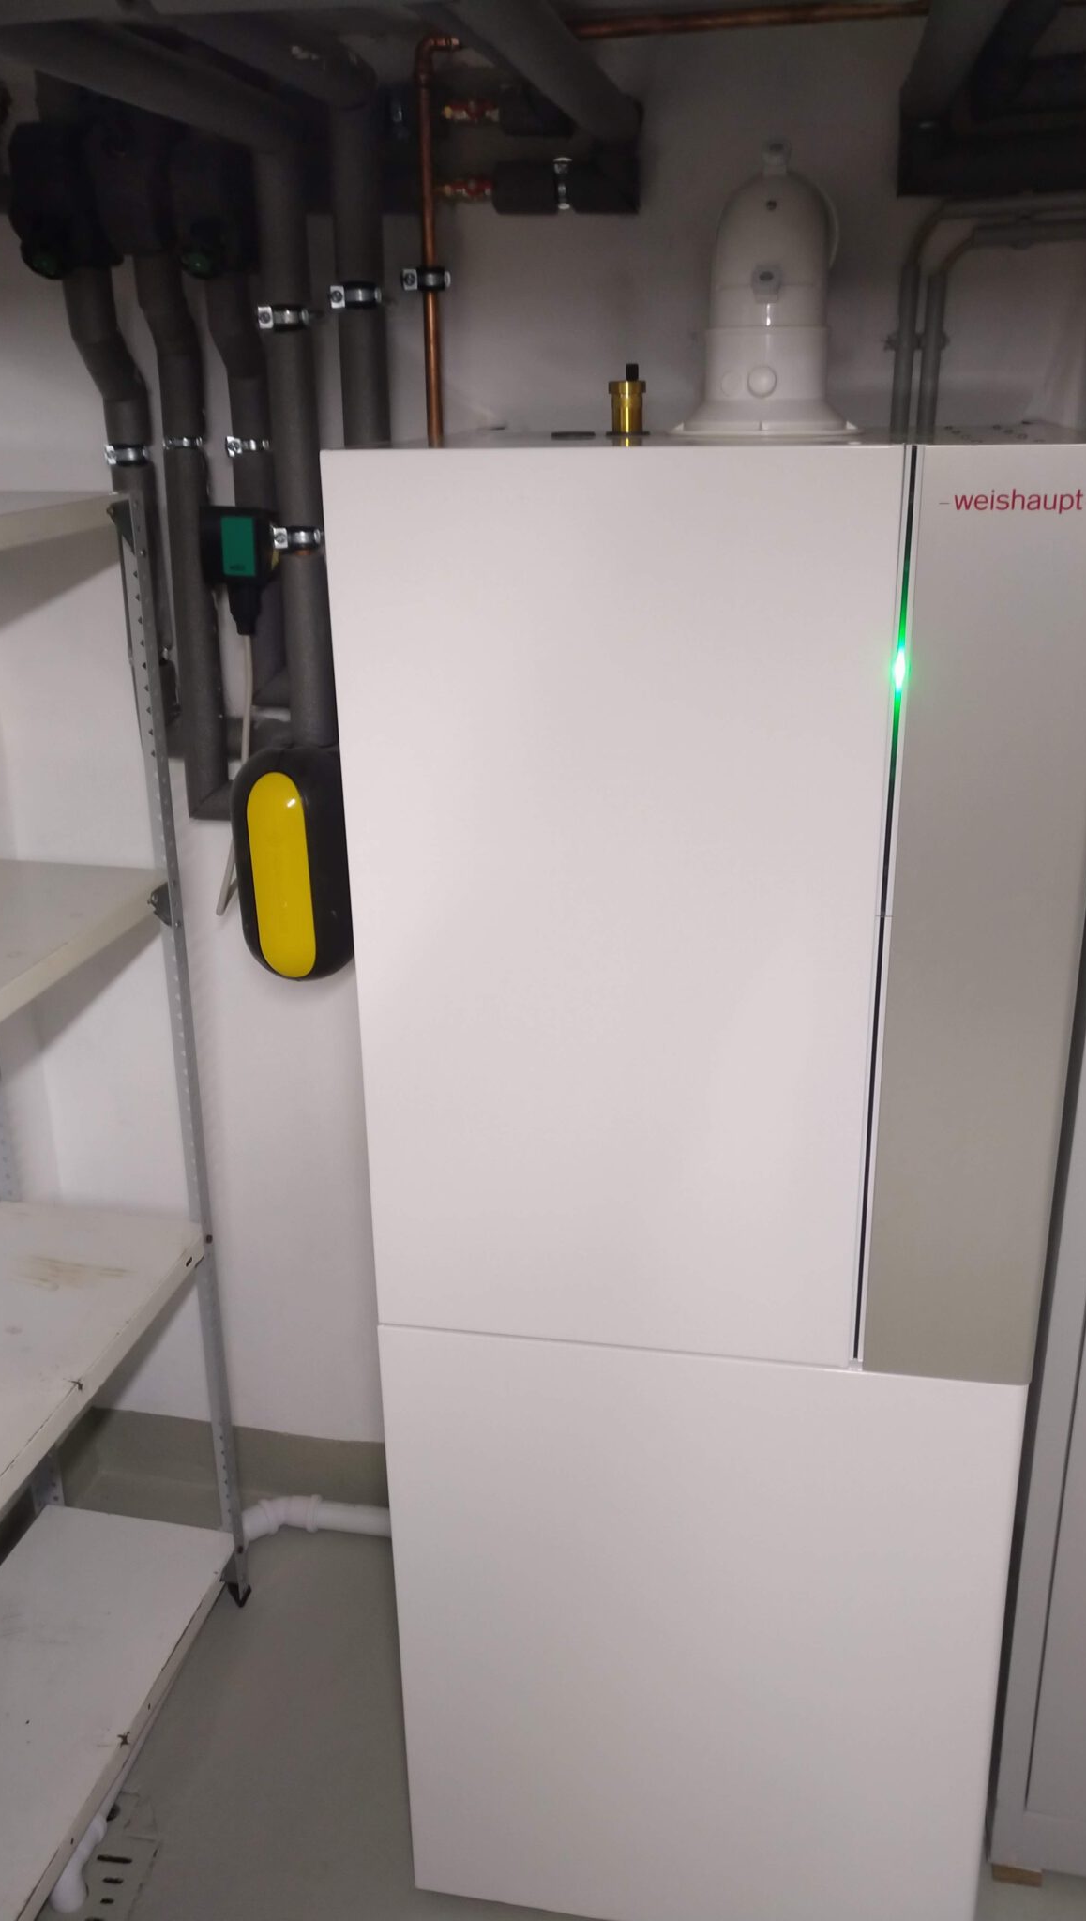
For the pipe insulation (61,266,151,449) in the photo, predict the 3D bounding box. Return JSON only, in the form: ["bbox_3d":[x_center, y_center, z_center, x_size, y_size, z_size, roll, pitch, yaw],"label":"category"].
[{"bbox_3d":[-0.503,-0.690,1.473,0.068,0.190,0.066,2,20,9],"label":"pipe insulation"}]

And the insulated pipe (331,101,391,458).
[{"bbox_3d":[-0.200,-0.755,1.419,0.055,0.340,0.055,2,20,9],"label":"insulated pipe"}]

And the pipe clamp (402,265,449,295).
[{"bbox_3d":[-0.130,-0.755,1.416,0.050,0.024,0.035,2,20,9],"label":"pipe clamp"}]

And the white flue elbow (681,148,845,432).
[{"bbox_3d":[0.199,-0.597,1.166,0.145,0.215,0.190,2,20,9],"label":"white flue elbow"}]

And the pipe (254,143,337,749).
[{"bbox_3d":[-0.281,-0.572,1.484,0.055,0.640,0.055,2,20,9],"label":"pipe"}]

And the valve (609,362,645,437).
[{"bbox_3d":[0.079,-0.522,1.191,0.035,0.063,0.035,2,20,9],"label":"valve"}]

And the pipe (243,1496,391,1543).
[{"bbox_3d":[-0.338,0.838,1.915,0.215,0.050,0.060,2,20,9],"label":"pipe"}]

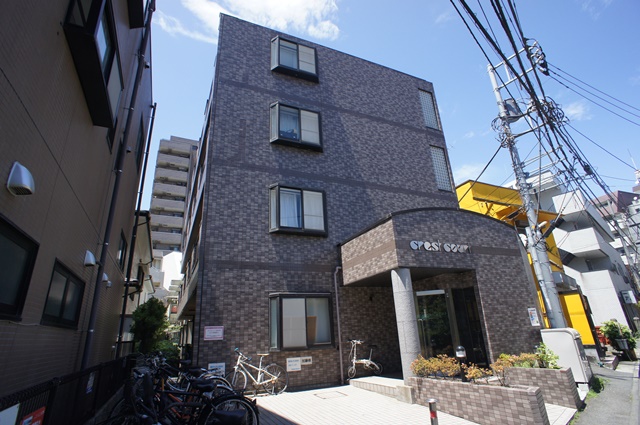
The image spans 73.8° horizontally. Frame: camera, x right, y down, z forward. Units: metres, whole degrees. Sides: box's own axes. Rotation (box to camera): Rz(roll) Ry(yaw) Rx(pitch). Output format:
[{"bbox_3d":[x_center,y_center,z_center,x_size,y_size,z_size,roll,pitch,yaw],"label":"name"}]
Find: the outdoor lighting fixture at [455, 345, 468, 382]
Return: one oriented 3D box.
[{"bbox_3d":[2.557,2.747,7.700,0.160,0.650,0.160,7,-24,-23],"label":"outdoor lighting fixture"}]

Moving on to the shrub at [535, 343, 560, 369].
[{"bbox_3d":[4.859,3.065,9.100,0.420,0.500,0.400,7,-24,-23],"label":"shrub"}]

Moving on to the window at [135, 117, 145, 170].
[{"bbox_3d":[-5.277,-1.980,12.535,0.120,1.342,1.474,5,-23,-19],"label":"window"}]

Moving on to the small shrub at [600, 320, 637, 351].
[{"bbox_3d":[11.559,4.802,16.500,1.000,1.000,0.950,7,-24,-23],"label":"small shrub"}]

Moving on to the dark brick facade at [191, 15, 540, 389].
[{"bbox_3d":[1.601,-1.265,12.399,9.452,11.793,3.741,7,-24,-23],"label":"dark brick facade"}]

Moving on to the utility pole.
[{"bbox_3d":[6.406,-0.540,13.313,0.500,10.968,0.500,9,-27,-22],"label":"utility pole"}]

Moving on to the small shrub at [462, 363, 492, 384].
[{"bbox_3d":[2.772,2.834,7.500,0.440,0.360,0.400,7,-24,-23],"label":"small shrub"}]

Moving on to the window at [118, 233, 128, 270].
[{"bbox_3d":[-5.080,1.015,10.987,0.120,0.713,1.749,5,-23,-19],"label":"window"}]

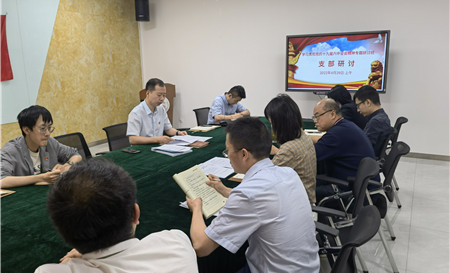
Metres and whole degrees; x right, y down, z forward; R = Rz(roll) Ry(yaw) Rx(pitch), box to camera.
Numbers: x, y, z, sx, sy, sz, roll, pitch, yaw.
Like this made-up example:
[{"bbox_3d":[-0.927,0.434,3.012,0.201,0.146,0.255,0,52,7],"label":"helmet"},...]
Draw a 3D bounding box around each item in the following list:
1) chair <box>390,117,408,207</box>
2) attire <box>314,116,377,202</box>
[{"bbox_3d":[1.695,0.232,3.934,0.600,0.910,0.600,4,13,24],"label":"chair"},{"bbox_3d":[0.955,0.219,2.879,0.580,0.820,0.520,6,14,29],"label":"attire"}]

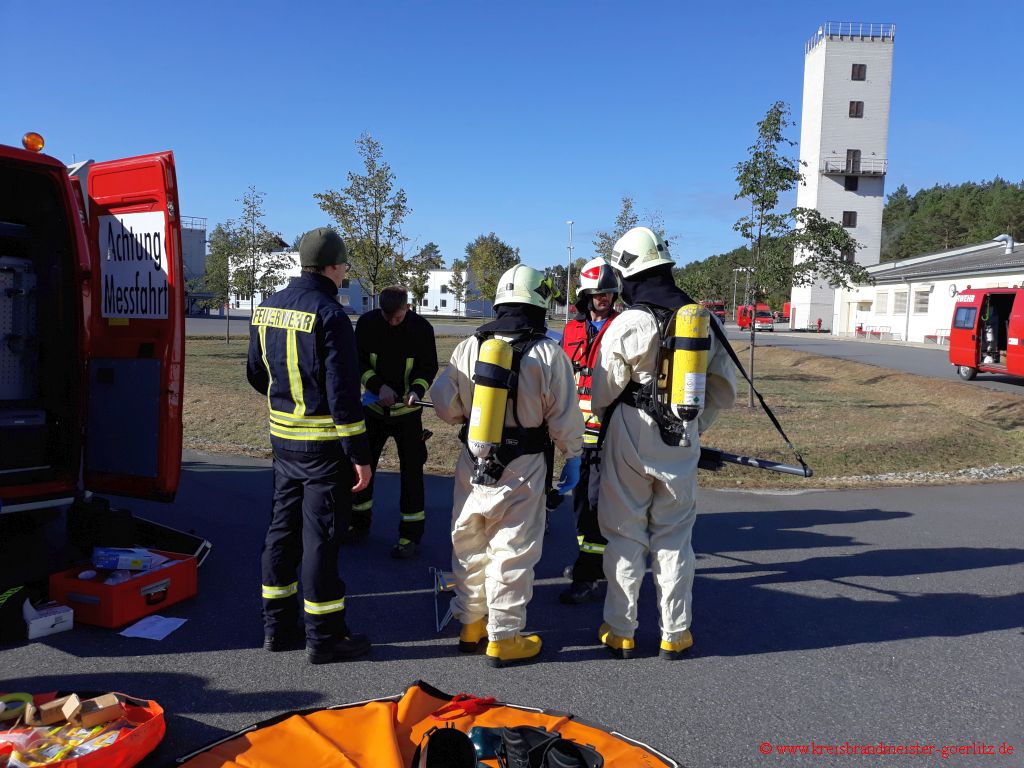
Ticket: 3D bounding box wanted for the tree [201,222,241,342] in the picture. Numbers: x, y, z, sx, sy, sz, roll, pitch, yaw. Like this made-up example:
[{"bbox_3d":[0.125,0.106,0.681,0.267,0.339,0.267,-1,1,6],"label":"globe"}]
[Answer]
[{"bbox_3d":[-11.123,-3.876,30.580,1.700,4.549,1.700,1,6,0],"label":"tree"}]

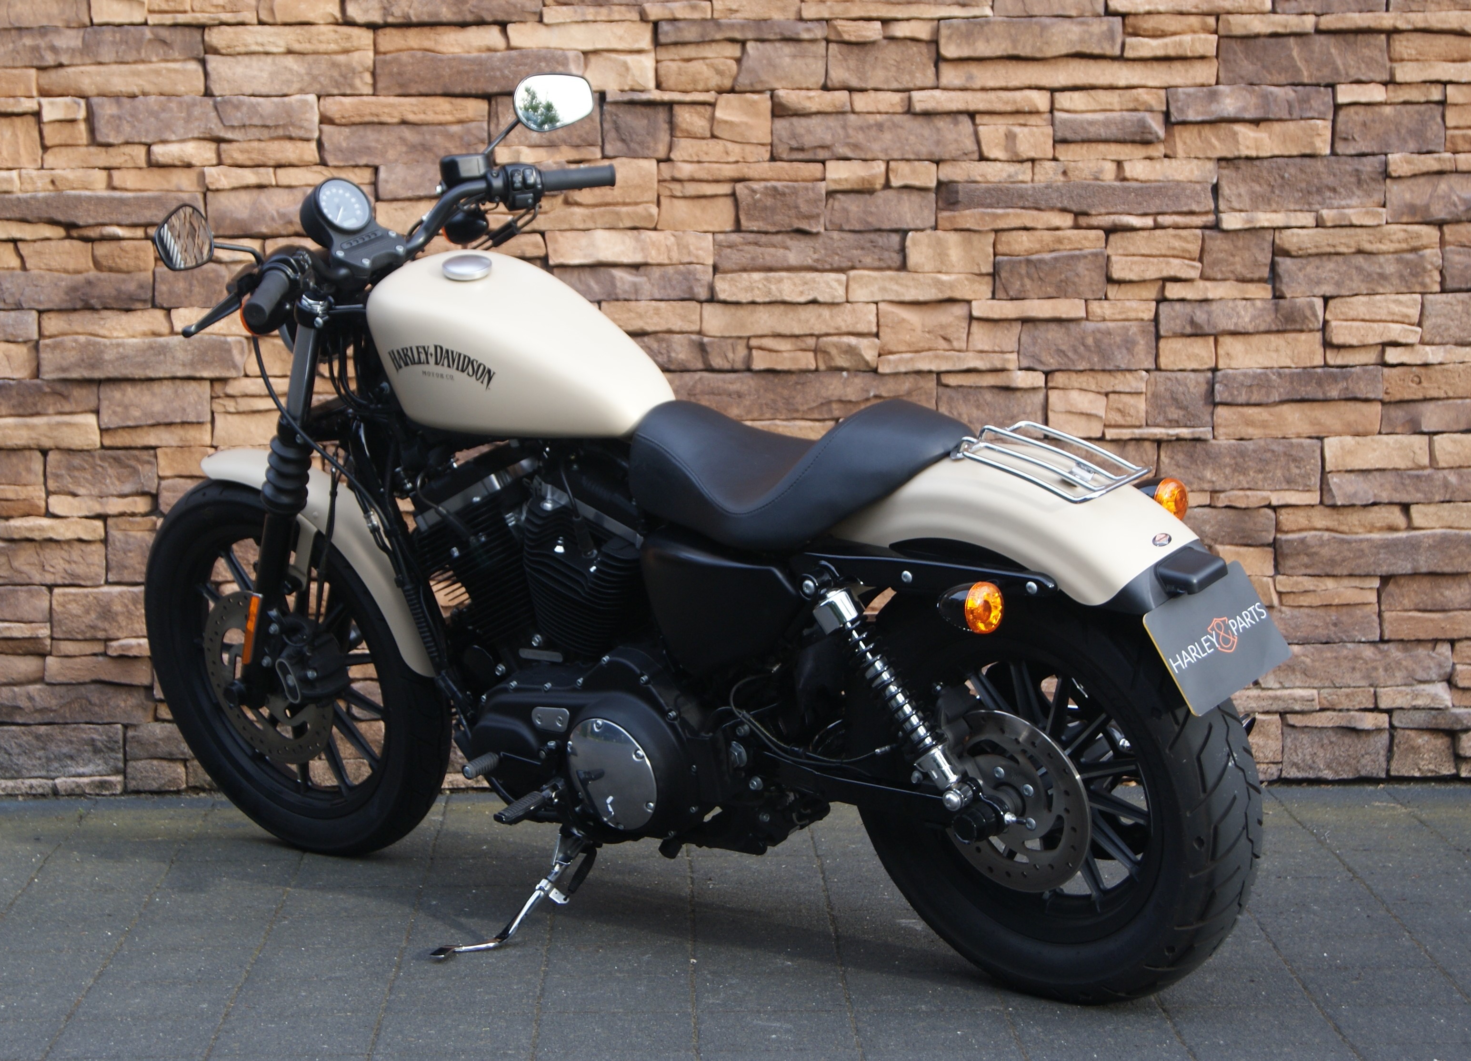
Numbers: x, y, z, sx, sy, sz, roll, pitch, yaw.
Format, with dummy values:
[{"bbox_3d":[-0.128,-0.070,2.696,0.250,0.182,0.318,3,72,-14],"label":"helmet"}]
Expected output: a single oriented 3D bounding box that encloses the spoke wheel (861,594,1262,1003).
[{"bbox_3d":[0.412,0.332,3.945,0.645,0.645,0.150,4,20,41],"label":"spoke wheel"}]

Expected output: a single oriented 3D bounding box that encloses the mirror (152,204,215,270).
[{"bbox_3d":[-0.784,-0.411,4.138,0.033,0.090,0.143,-14,14,25],"label":"mirror"}]

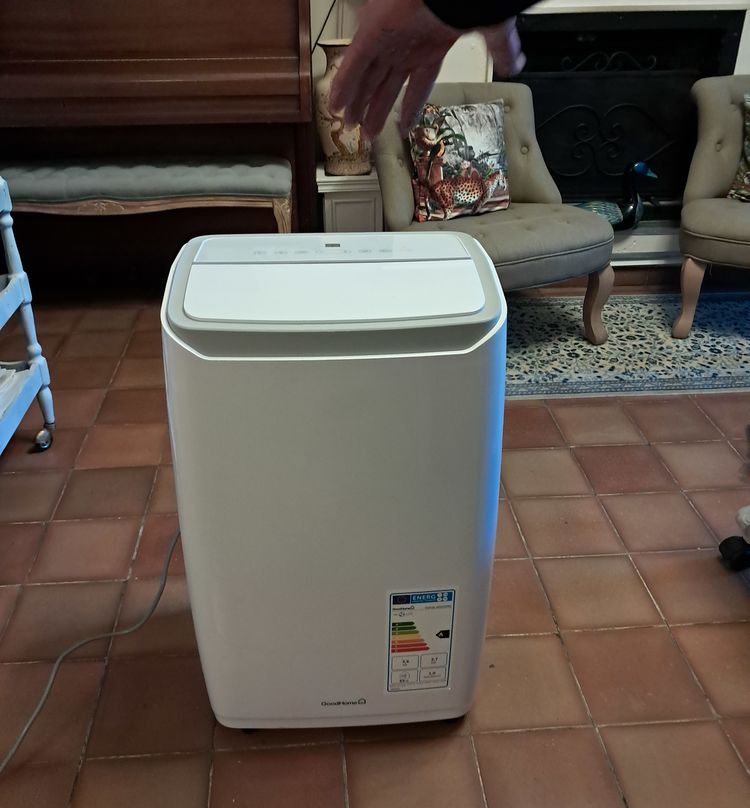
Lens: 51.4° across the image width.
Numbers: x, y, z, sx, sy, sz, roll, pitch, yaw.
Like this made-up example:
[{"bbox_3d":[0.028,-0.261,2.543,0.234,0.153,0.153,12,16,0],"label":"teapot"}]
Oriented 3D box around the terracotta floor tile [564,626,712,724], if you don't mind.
[{"bbox_3d":[0.453,0.475,1.364,0.200,0.015,0.197,-2,30,-4],"label":"terracotta floor tile"}]

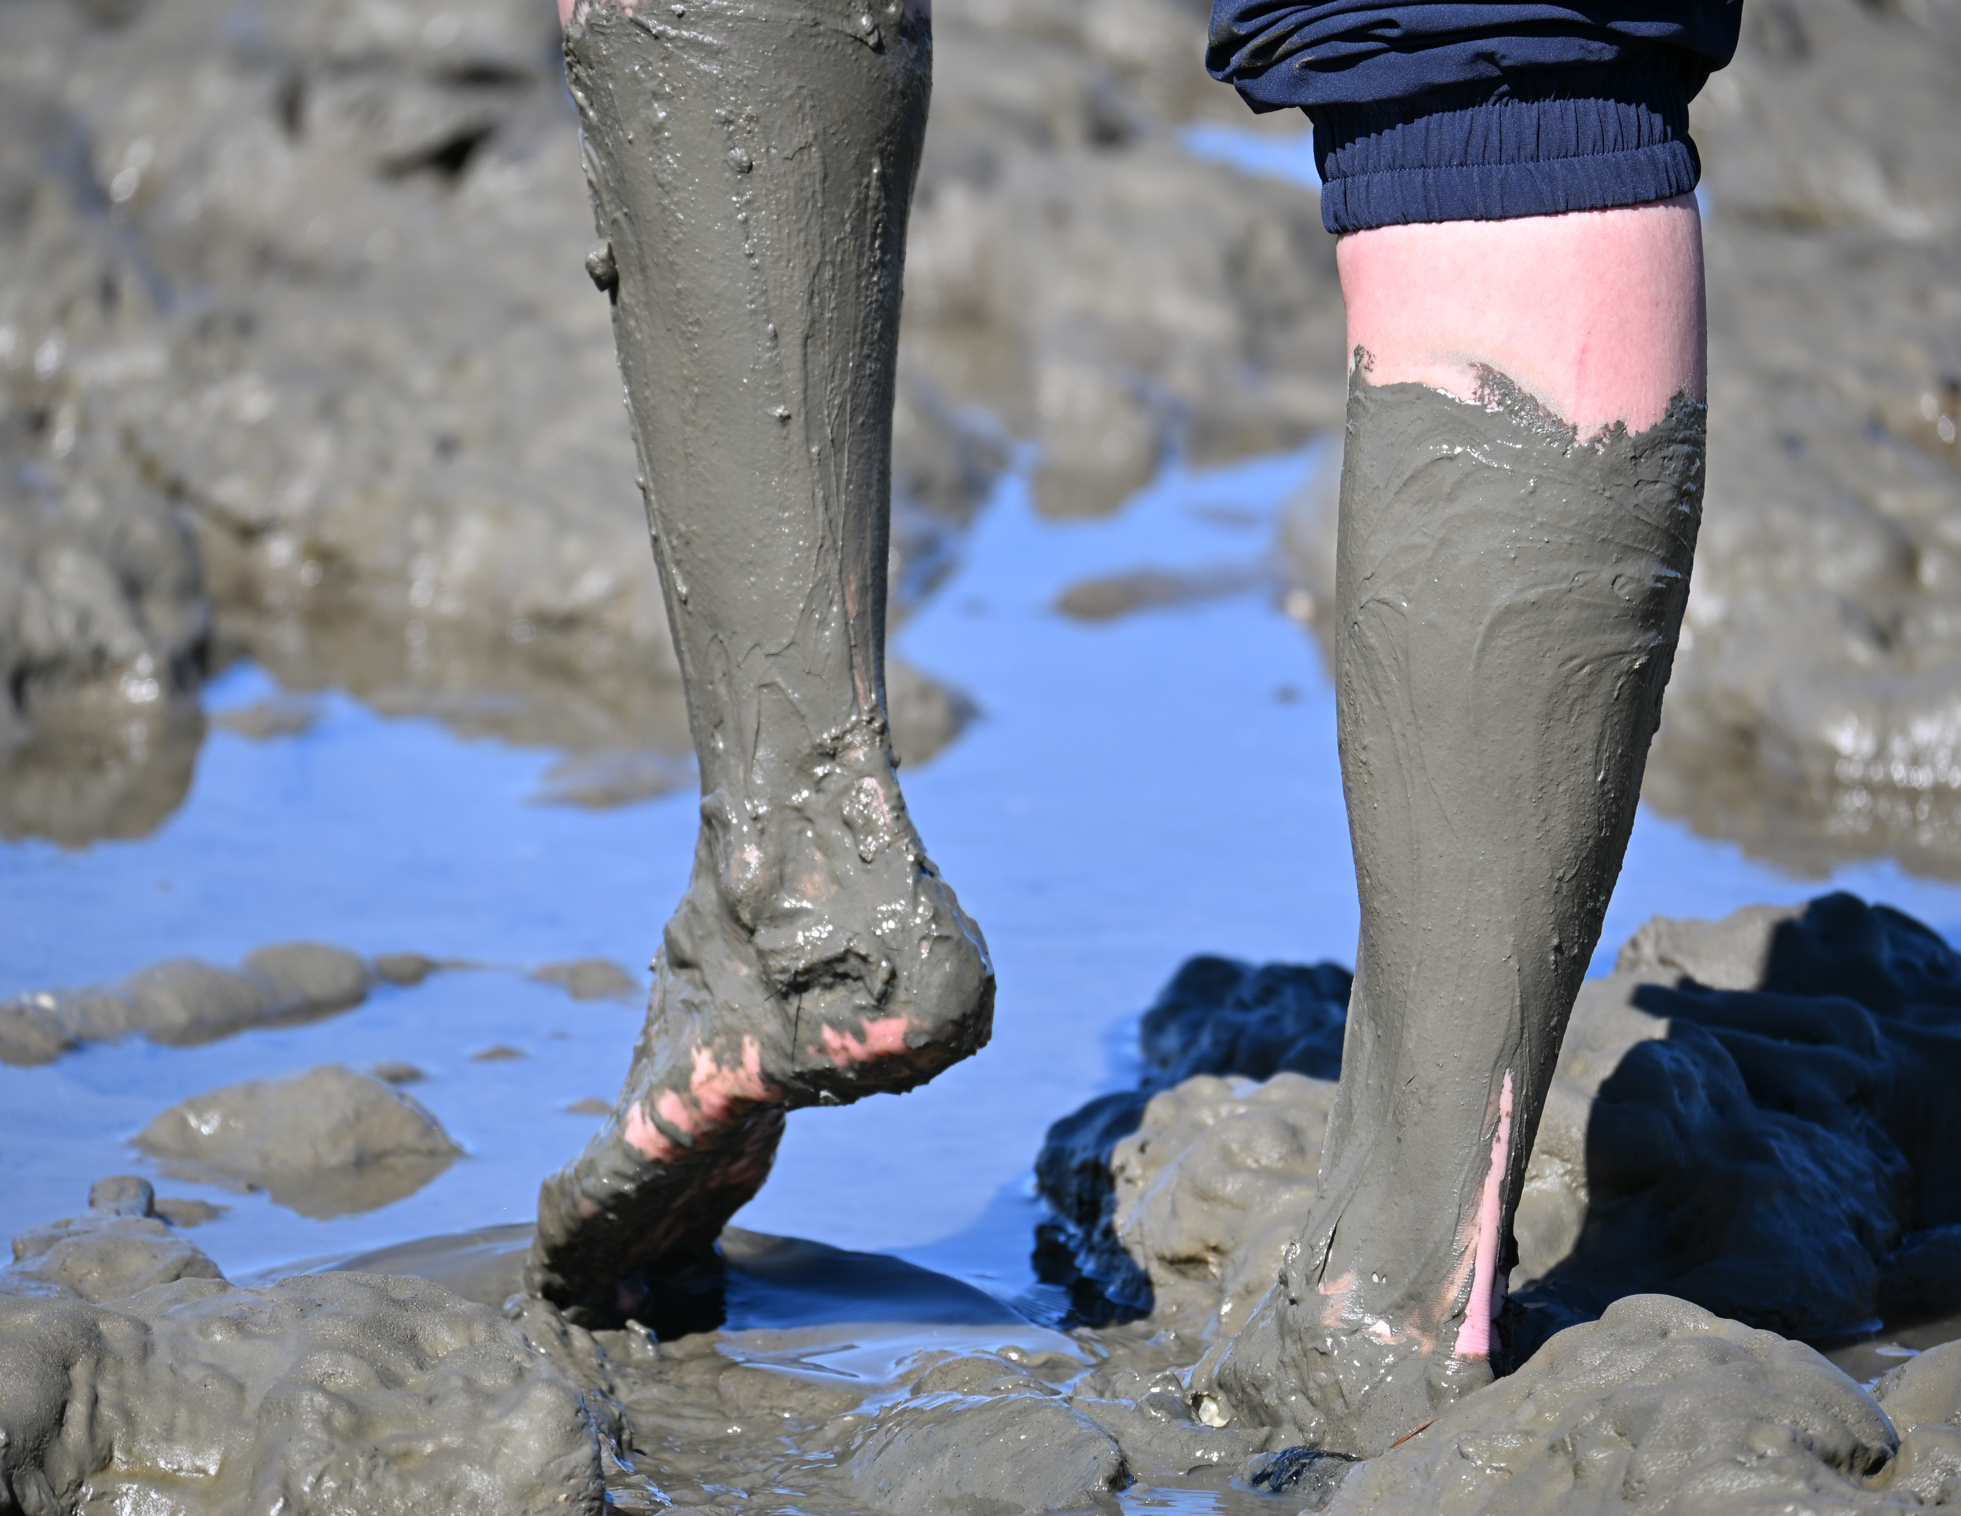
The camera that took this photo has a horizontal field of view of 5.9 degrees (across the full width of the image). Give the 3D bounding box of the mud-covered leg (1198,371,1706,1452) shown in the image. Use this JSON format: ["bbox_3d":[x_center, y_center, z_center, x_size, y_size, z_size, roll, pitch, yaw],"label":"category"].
[{"bbox_3d":[0.153,0.058,6.420,0.205,0.375,0.140,13,13,41],"label":"mud-covered leg"}]

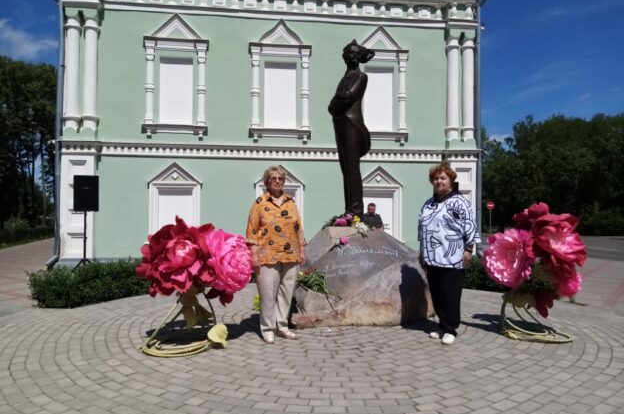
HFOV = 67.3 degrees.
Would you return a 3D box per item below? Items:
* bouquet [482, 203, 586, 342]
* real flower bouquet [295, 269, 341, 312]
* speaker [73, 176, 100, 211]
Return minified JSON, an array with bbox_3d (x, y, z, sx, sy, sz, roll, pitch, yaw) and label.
[{"bbox_3d":[2.182,0.622,4.648,0.950,1.300,0.780,0,-2,22],"label":"bouquet"},{"bbox_3d":[0.060,0.912,5.120,0.470,0.440,0.340,0,-2,0],"label":"real flower bouquet"},{"bbox_3d":[-4.276,-0.260,8.880,0.440,0.680,0.370,1,-1,-14],"label":"speaker"}]

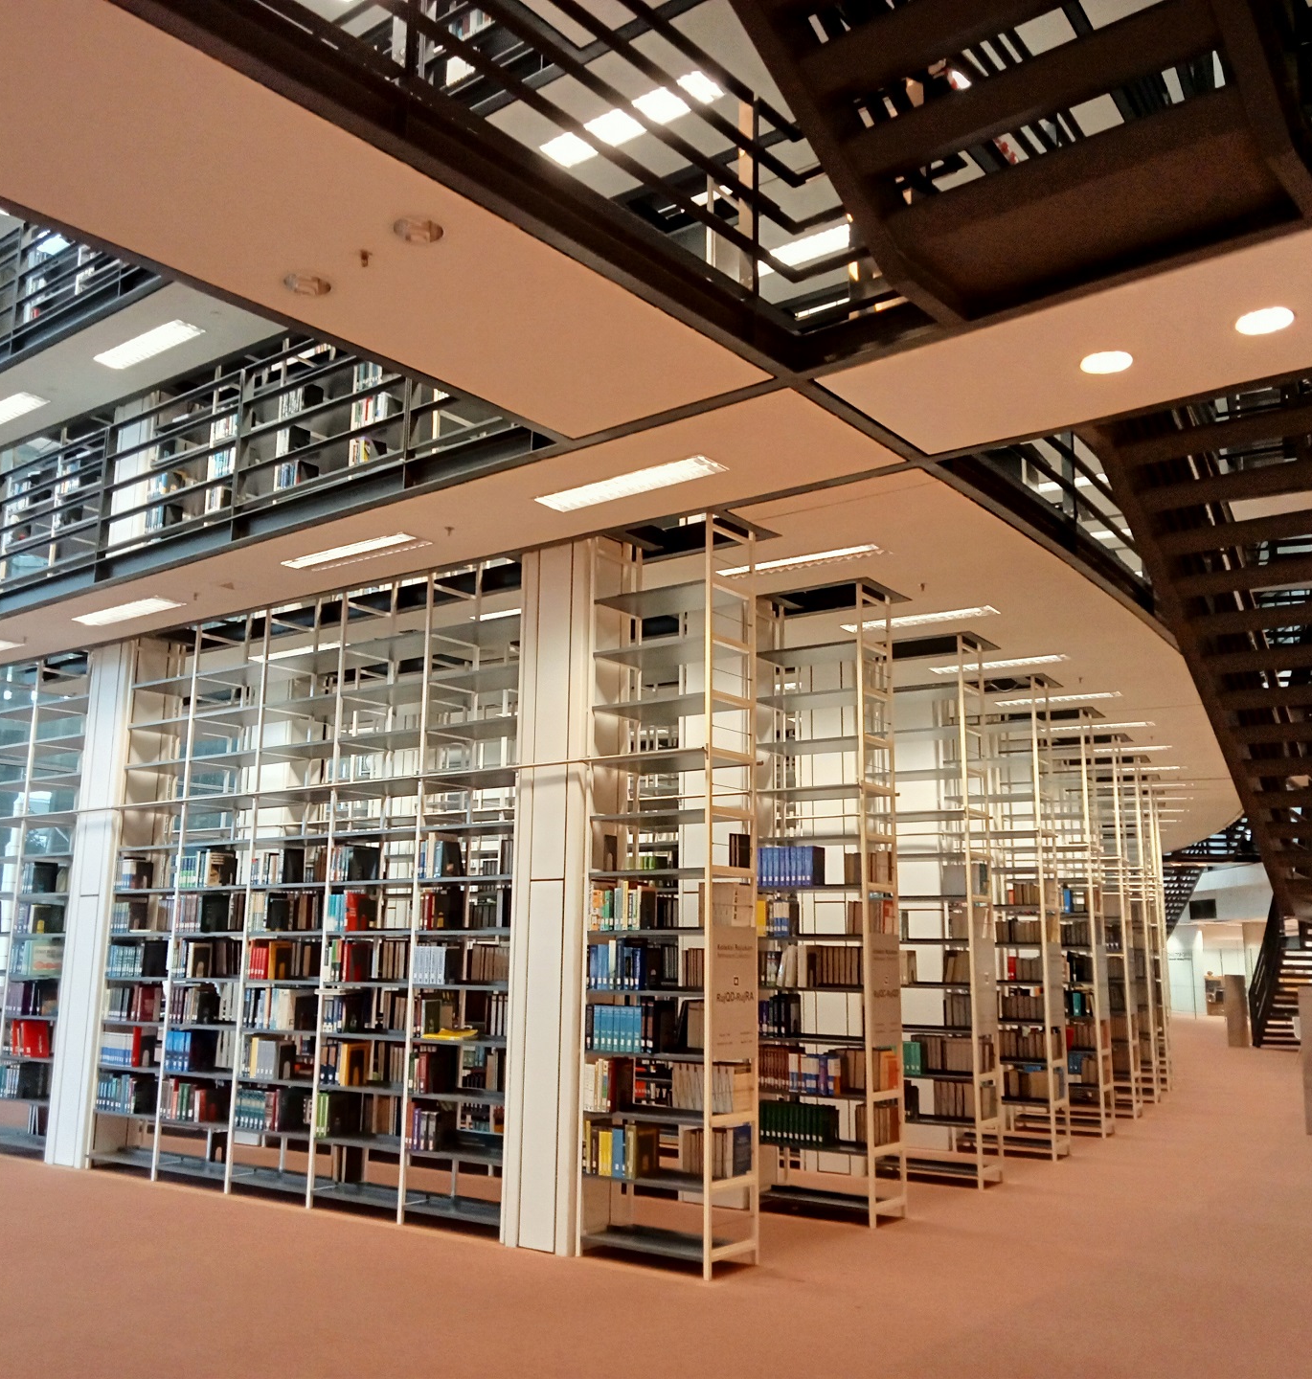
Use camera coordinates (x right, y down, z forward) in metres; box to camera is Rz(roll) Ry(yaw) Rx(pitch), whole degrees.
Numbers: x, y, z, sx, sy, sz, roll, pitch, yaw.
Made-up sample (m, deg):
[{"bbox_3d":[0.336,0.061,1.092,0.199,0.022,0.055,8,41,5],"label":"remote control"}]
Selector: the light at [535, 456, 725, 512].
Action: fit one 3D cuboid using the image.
[{"bbox_3d":[-0.152,-1.123,8.143,1.211,0.070,0.255,-8,-13,38],"label":"light"}]

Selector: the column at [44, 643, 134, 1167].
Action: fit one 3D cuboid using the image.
[{"bbox_3d":[-4.501,1.723,12.274,0.585,4.203,0.450,-8,-13,38],"label":"column"}]

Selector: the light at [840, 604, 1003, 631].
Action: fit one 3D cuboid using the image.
[{"bbox_3d":[1.987,-0.538,11.231,1.211,0.070,0.255,-8,-13,38],"label":"light"}]

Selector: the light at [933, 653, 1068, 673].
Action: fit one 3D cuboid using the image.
[{"bbox_3d":[2.975,-0.223,12.903,1.211,0.070,0.255,-8,-13,38],"label":"light"}]

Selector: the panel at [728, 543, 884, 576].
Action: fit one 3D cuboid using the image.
[{"bbox_3d":[0.947,-0.828,9.700,1.211,0.070,0.255,-8,-13,38],"label":"panel"}]

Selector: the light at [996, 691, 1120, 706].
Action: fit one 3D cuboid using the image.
[{"bbox_3d":[3.961,0.098,14.609,1.211,0.070,0.255,-8,-13,38],"label":"light"}]

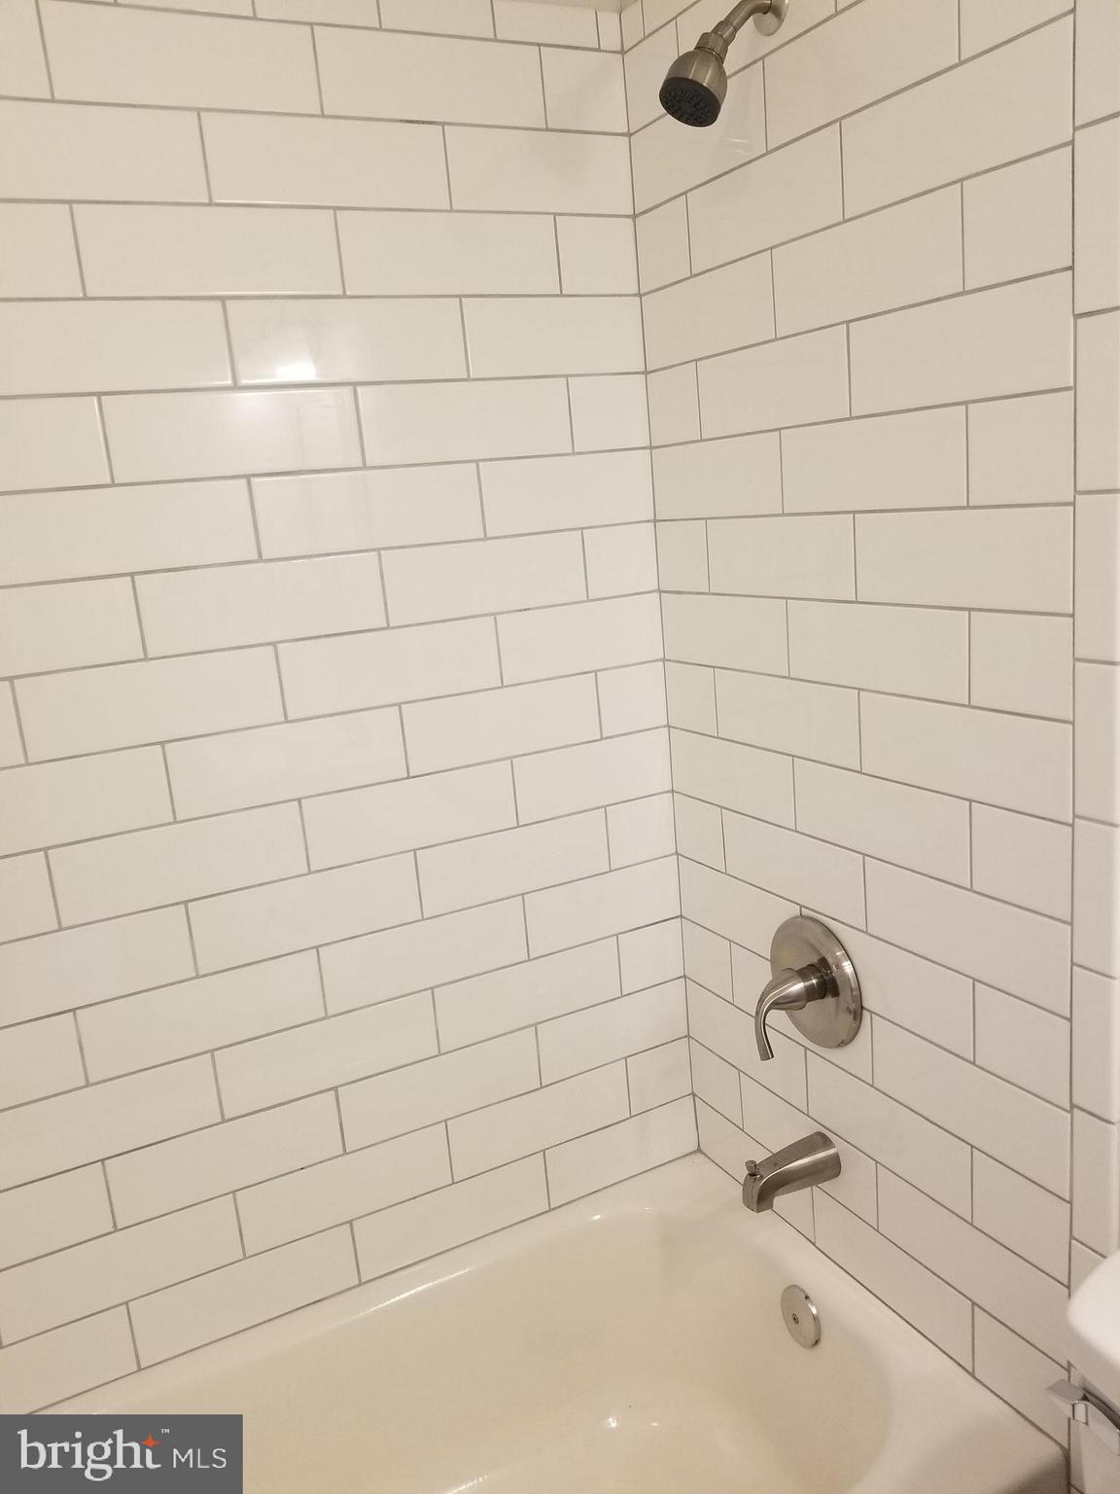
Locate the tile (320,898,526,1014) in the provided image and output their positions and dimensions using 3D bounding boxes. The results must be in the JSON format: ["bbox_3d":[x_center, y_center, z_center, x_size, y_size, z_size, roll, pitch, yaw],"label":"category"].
[{"bbox_3d":[-0.189,0.295,1.608,0.305,0.101,0.010,-11,14,-26],"label":"tile"}]

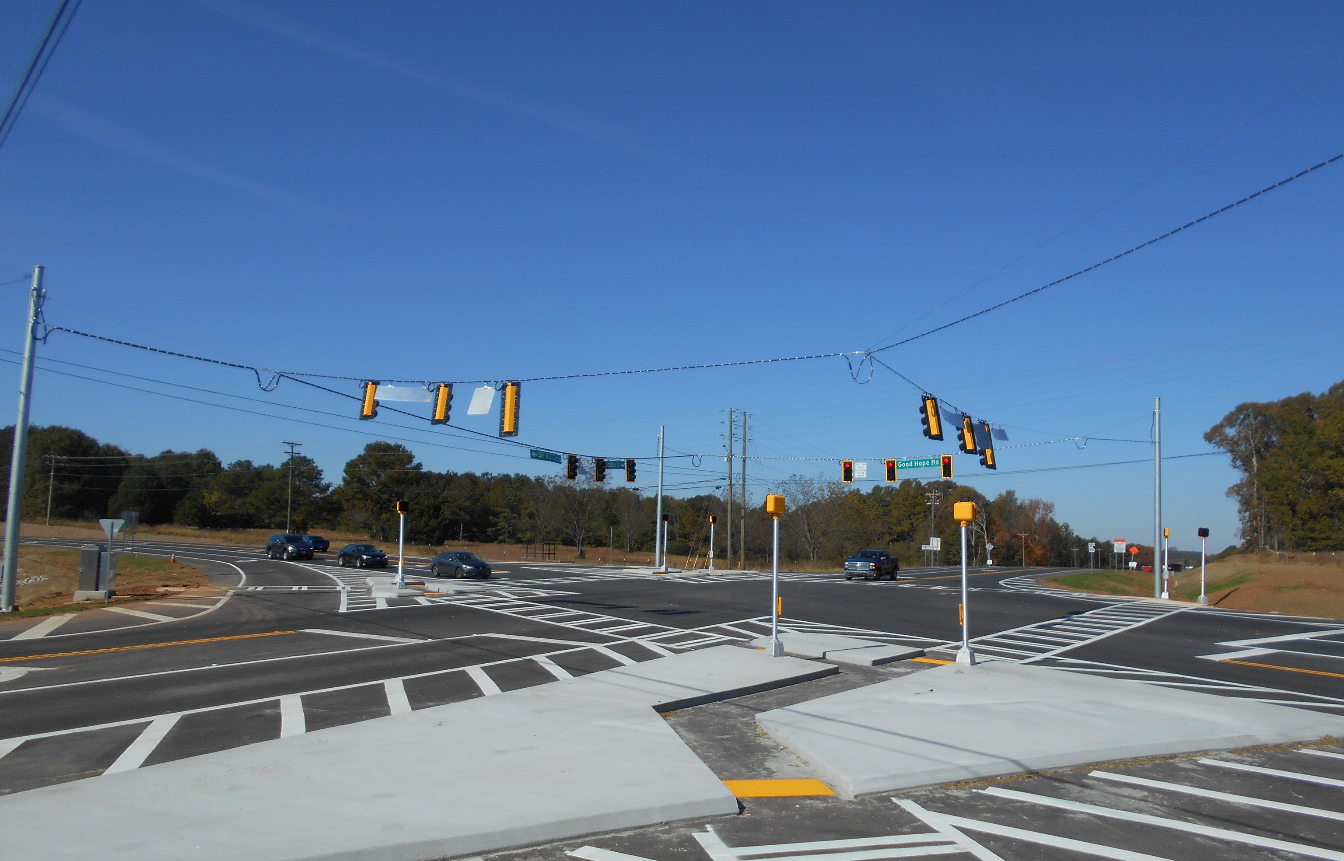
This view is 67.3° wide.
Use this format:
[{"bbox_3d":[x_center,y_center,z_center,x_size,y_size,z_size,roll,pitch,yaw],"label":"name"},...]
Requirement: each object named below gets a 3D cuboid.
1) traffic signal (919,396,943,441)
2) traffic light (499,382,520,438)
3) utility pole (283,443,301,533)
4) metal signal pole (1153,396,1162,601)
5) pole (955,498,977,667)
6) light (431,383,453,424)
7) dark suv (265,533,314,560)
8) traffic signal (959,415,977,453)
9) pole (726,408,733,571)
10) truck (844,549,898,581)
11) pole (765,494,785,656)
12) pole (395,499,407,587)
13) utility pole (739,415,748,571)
[{"bbox_3d":[7.932,-0.370,30.900,0.650,1.330,0.460,7,-20,-42],"label":"traffic signal"},{"bbox_3d":[-5.004,-0.646,31.200,0.650,1.680,0.460,-2,-11,24],"label":"traffic light"},{"bbox_3d":[-46.293,7.112,122.548,0.450,11.590,2.600,-4,-8,45],"label":"utility pole"},{"bbox_3d":[24.389,3.317,50.588,0.310,10.072,0.310,3,-7,0],"label":"metal signal pole"},{"bbox_3d":[6.424,3.309,22.066,0.460,3.510,0.420,-1,-6,29],"label":"pole"},{"bbox_3d":[-7.358,-0.840,32.300,0.600,1.320,0.450,-1,-15,22],"label":"light"},{"bbox_3d":[-25.709,7.791,68.101,1.880,1.730,4.650,6,-8,-37],"label":"dark suv"},{"bbox_3d":[9.697,0.138,33.200,0.650,1.330,0.460,7,-19,-43],"label":"traffic signal"},{"bbox_3d":[4.145,4.161,71.542,0.400,11.450,0.400,1,-5,4],"label":"pole"},{"bbox_3d":[12.892,8.594,64.800,2.030,1.880,5.840,-1,-6,26],"label":"truck"},{"bbox_3d":[2.209,3.051,21.497,0.380,3.373,0.460,-5,-9,40],"label":"pole"},{"bbox_3d":[-11.063,4.662,41.467,0.420,3.540,0.460,-4,-8,44],"label":"pole"},{"bbox_3d":[5.109,4.255,71.529,0.400,11.190,0.400,1,-5,4],"label":"utility pole"}]

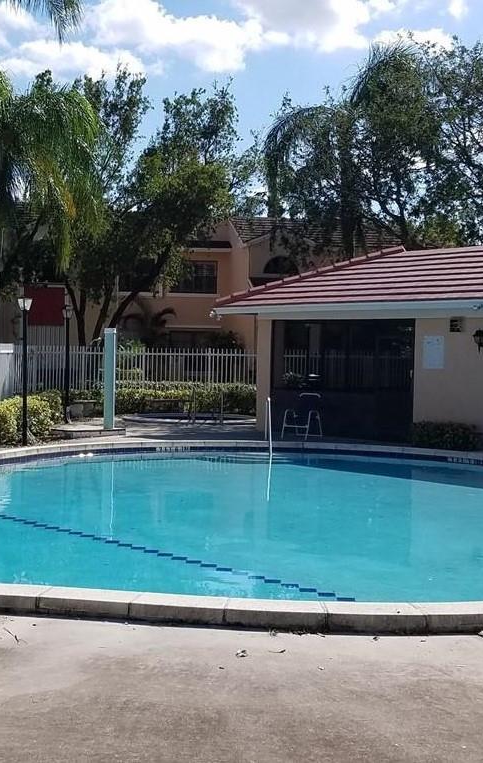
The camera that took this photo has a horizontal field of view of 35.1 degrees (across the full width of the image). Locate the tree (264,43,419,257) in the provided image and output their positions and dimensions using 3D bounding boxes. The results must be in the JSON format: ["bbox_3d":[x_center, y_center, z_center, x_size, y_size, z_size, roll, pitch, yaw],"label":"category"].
[{"bbox_3d":[3.204,-4.843,24.000,5.000,11.610,5.000,1,1,0],"label":"tree"}]

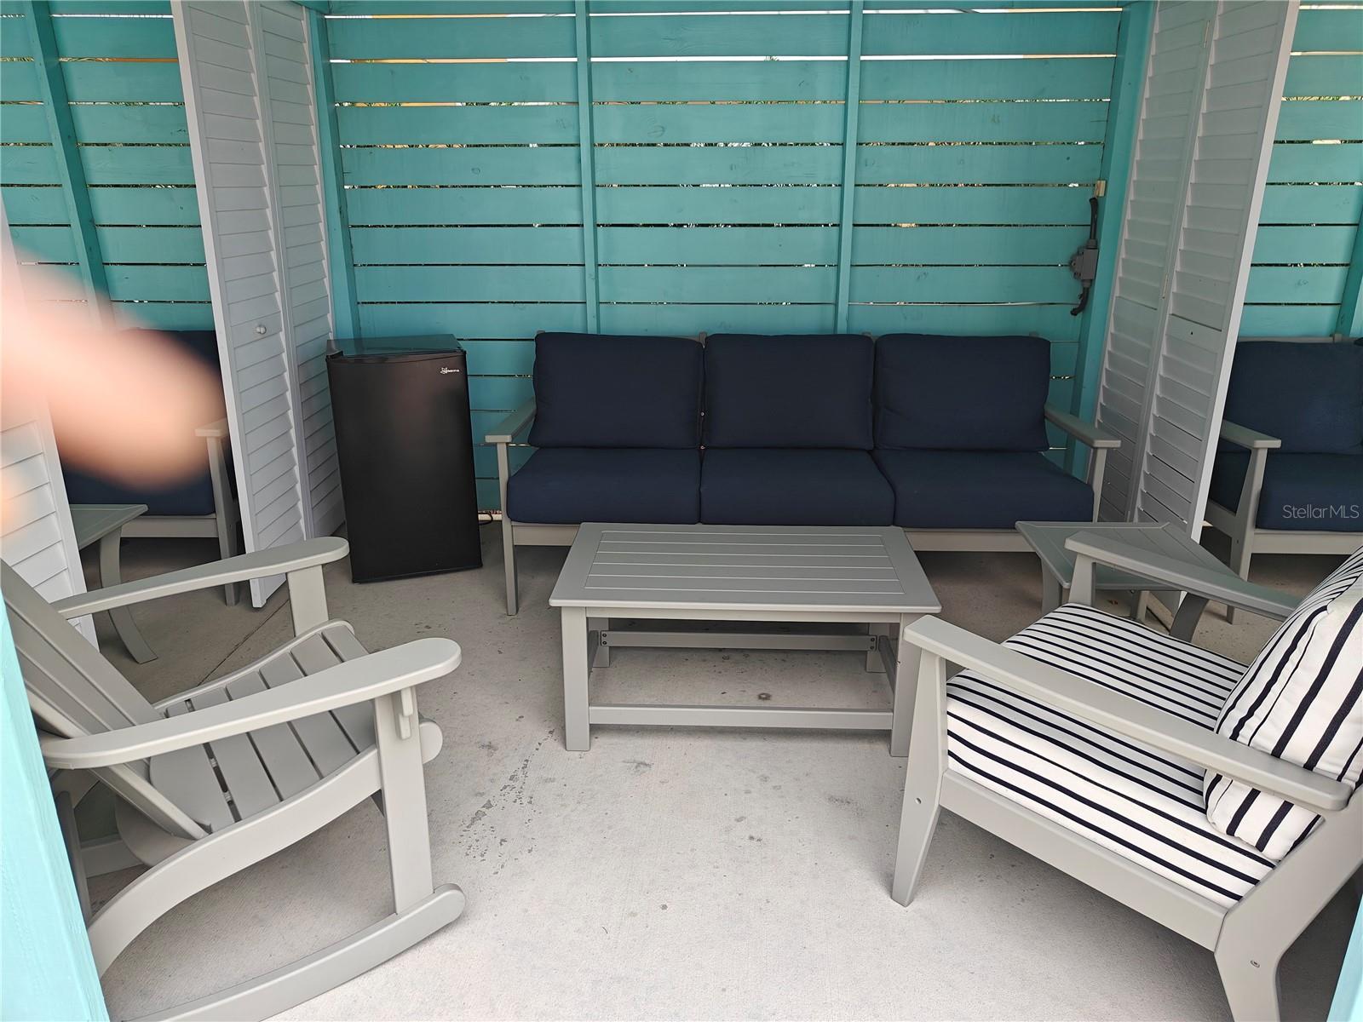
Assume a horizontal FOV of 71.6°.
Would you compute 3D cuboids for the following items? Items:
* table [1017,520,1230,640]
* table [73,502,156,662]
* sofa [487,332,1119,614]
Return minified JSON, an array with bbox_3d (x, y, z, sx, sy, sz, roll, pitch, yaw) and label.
[{"bbox_3d":[1.152,0.335,2.551,0.442,0.489,0.447,1,20,2],"label":"table"},{"bbox_3d":[-1.823,0.284,2.714,0.442,0.489,0.447,1,20,2],"label":"table"},{"bbox_3d":[0.385,-0.163,3.416,1.980,0.853,0.822,1,20,2],"label":"sofa"}]

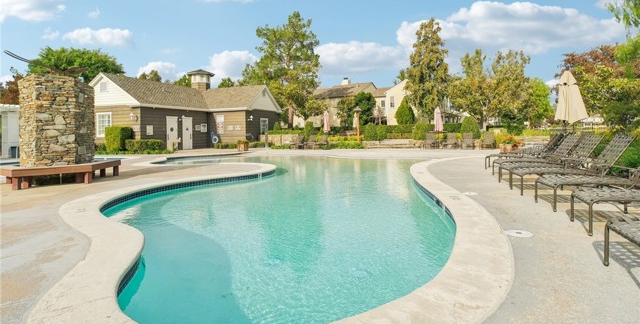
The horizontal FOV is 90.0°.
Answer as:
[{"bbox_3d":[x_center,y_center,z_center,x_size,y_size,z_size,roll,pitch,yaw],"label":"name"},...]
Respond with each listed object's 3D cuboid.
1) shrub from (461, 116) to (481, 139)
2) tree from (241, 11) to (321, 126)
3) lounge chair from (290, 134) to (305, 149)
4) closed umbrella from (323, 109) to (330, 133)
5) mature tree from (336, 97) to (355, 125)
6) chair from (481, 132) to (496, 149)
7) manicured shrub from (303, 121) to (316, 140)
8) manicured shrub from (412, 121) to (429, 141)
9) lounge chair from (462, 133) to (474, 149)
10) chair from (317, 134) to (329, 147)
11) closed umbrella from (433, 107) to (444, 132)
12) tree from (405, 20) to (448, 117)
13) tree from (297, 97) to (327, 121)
[{"bbox_3d":[10.765,-2.429,22.875,1.400,1.700,1.400,0,5,0],"label":"shrub"},{"bbox_3d":[-3.644,-8.440,29.500,7.200,10.880,6.830,0,5,0],"label":"tree"},{"bbox_3d":[-1.517,-1.364,21.564,0.660,1.050,1.700,2,5,17],"label":"lounge chair"},{"bbox_3d":[0.457,-2.234,22.491,0.550,2.620,0.550,0,5,0],"label":"closed umbrella"},{"bbox_3d":[3.008,-5.669,37.000,2.500,4.200,2.500,0,5,0],"label":"mature tree"},{"bbox_3d":[11.117,-1.366,21.100,0.700,1.030,1.500,2,5,28],"label":"chair"},{"bbox_3d":[-0.770,-2.149,23.000,0.900,1.400,0.900,0,5,0],"label":"manicured shrub"},{"bbox_3d":[7.228,-2.208,23.000,1.150,1.450,1.150,0,5,0],"label":"manicured shrub"},{"bbox_3d":[9.811,-1.353,21.100,0.680,1.030,1.500,2,5,24],"label":"lounge chair"},{"bbox_3d":[0.101,-1.385,21.600,0.680,1.030,1.500,2,5,25],"label":"chair"},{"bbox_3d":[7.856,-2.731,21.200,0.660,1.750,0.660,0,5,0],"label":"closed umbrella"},{"bbox_3d":[11.323,-9.303,34.000,4.800,12.000,4.800,0,5,0],"label":"tree"},{"bbox_3d":[-0.739,-3.595,27.792,2.600,3.800,2.600,0,5,0],"label":"tree"}]

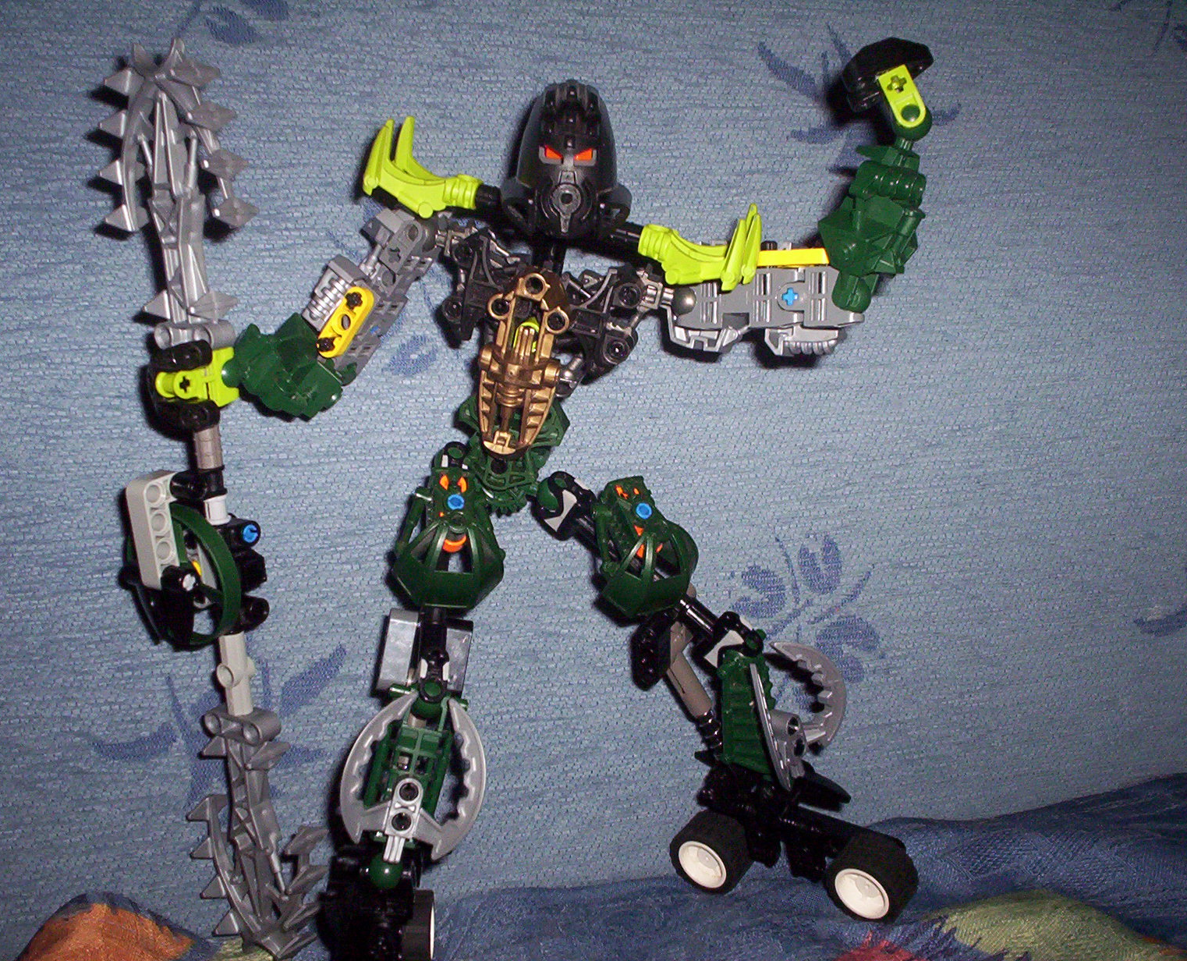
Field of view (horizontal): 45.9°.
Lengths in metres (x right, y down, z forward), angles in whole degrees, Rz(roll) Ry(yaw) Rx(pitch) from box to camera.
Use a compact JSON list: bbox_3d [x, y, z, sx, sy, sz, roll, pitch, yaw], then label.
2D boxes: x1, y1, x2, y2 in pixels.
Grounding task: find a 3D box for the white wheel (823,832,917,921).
[{"bbox_3d":[0.085,0.122,0.427,0.024,0.024,0.014,1,24,38],"label":"white wheel"}]

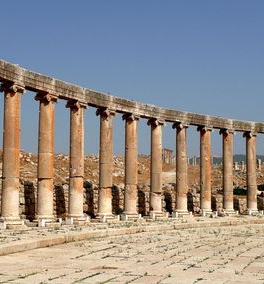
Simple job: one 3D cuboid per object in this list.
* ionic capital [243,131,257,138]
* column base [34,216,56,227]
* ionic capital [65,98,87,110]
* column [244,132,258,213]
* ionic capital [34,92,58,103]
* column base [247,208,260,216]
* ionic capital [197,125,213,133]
[{"bbox_3d":[9.437,-0.553,47.440,0.900,0.450,0.820,5,-7,-43],"label":"ionic capital"},{"bbox_3d":[-4.091,3.718,28.457,1.150,0.450,1.150,-3,-6,25],"label":"column base"},{"bbox_3d":[-2.918,-2.020,32.158,0.820,0.450,0.900,-3,-6,29],"label":"ionic capital"},{"bbox_3d":[9.438,2.356,47.179,0.950,6.316,0.950,5,-7,-43],"label":"column"},{"bbox_3d":[-4.112,-2.066,29.007,0.800,0.410,0.950,-3,-6,25],"label":"ionic capital"},{"bbox_3d":[9.439,5.513,46.895,1.000,0.520,1.000,5,-7,-43],"label":"column base"},{"bbox_3d":[5.517,-0.851,45.119,0.820,0.450,0.920,-6,-8,43],"label":"ionic capital"}]

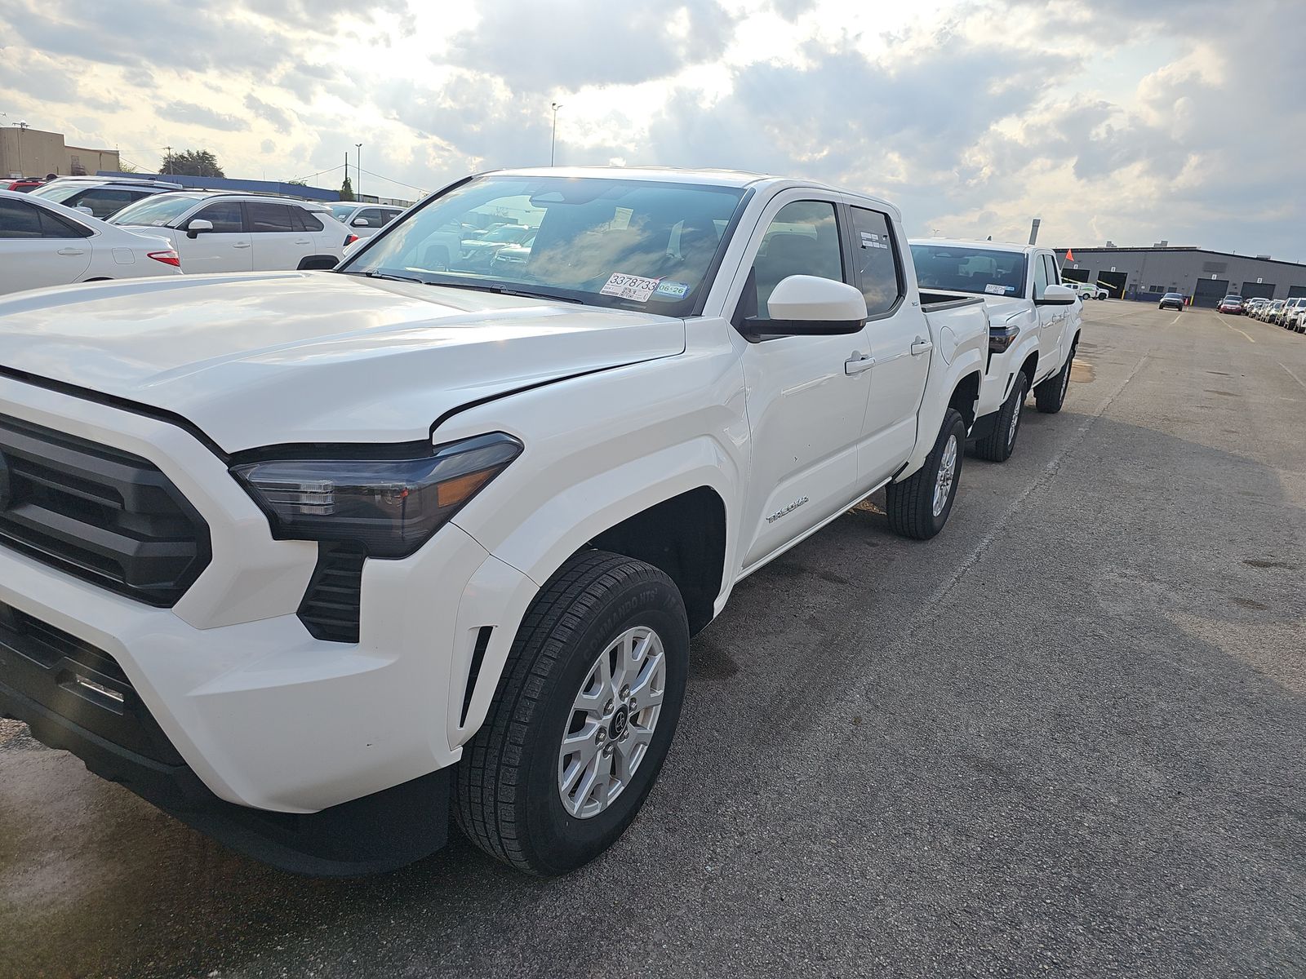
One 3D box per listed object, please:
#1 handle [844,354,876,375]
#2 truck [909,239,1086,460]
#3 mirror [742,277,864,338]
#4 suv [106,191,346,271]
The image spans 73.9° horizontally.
[{"bbox_3d":[0.722,-0.435,3.010,0.055,0.050,0.245,14,18,29],"label":"handle"},{"bbox_3d":[3.183,-1.671,8.970,2.060,1.880,5.400,14,18,29],"label":"truck"},{"bbox_3d":[0.455,-0.536,2.535,0.270,0.180,0.180,14,18,29],"label":"mirror"},{"bbox_3d":[-6.666,-3.590,12.830,1.920,1.690,4.600,14,18,28],"label":"suv"}]

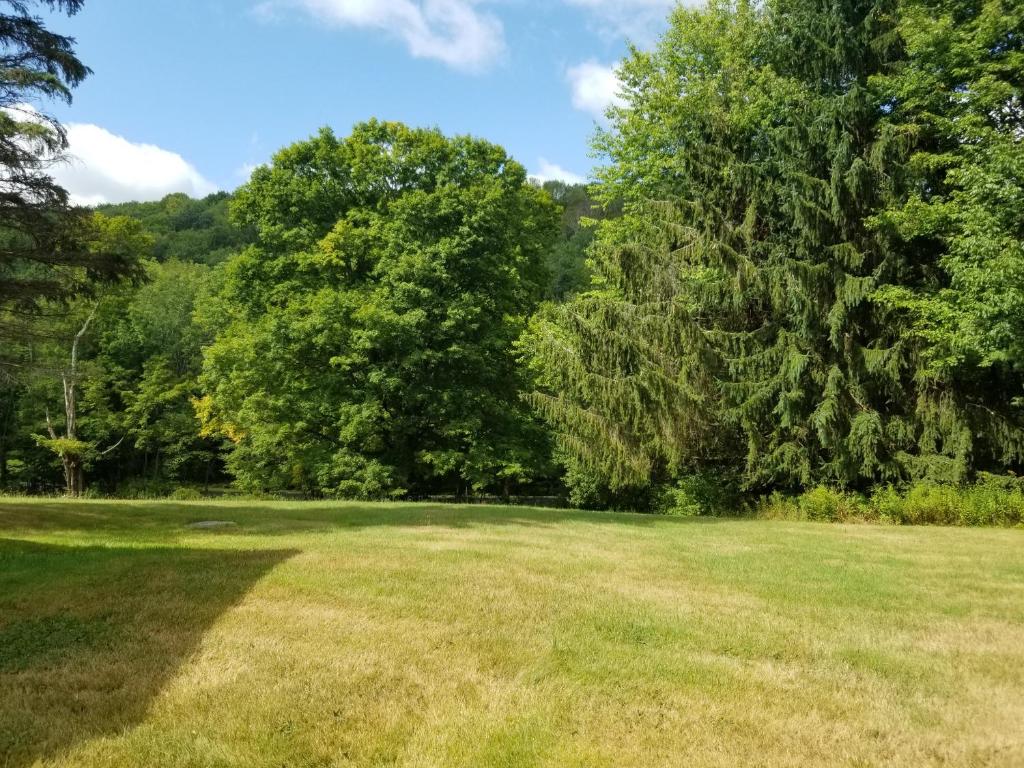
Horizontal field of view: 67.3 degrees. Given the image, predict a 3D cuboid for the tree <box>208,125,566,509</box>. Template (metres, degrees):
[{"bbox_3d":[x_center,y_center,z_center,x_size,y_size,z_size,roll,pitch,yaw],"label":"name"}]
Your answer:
[{"bbox_3d":[-5.159,-2.781,29.500,13.500,14.500,12.700,0,-3,-10],"label":"tree"}]

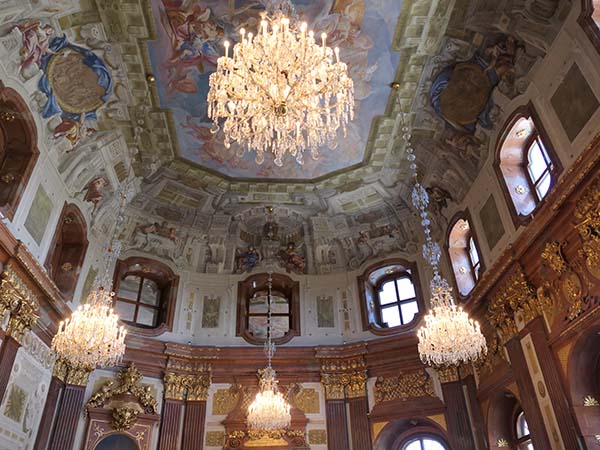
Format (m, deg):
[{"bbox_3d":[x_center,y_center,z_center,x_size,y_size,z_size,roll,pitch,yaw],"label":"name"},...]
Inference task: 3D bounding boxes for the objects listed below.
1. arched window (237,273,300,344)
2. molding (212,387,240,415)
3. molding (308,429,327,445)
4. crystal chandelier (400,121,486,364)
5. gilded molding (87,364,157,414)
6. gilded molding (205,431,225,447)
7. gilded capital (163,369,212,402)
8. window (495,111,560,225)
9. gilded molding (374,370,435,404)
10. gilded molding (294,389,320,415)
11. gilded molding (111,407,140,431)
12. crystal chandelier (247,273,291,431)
[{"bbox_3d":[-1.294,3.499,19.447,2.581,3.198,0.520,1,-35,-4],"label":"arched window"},{"bbox_3d":[-2.728,6.459,17.100,1.008,0.949,0.091,1,-35,-4],"label":"molding"},{"bbox_3d":[0.627,7.522,16.621,0.598,0.520,0.091,1,-35,-4],"label":"molding"},{"bbox_3d":[2.861,0.067,10.565,1.314,6.388,1.314,2,-33,-6],"label":"crystal chandelier"},{"bbox_3d":[-5.413,5.162,14.658,0.438,1.533,2.117,-29,-42,36],"label":"gilded molding"},{"bbox_3d":[-2.794,7.034,15.401,0.602,0.456,0.066,2,-33,-6],"label":"gilded molding"},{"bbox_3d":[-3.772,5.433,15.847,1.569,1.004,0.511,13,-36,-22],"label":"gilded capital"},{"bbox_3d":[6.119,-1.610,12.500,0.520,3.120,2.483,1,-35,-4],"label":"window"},{"bbox_3d":[3.418,5.395,15.646,2.080,0.894,0.219,-21,-37,27],"label":"gilded molding"},{"bbox_3d":[0.240,6.514,17.292,1.053,0.949,0.091,1,-35,-4],"label":"gilded molding"},{"bbox_3d":[-5.220,5.793,14.085,0.328,0.657,0.803,-29,-42,36],"label":"gilded molding"},{"bbox_3d":[-1.023,3.975,15.724,1.352,5.412,1.352,1,-35,-4],"label":"crystal chandelier"}]

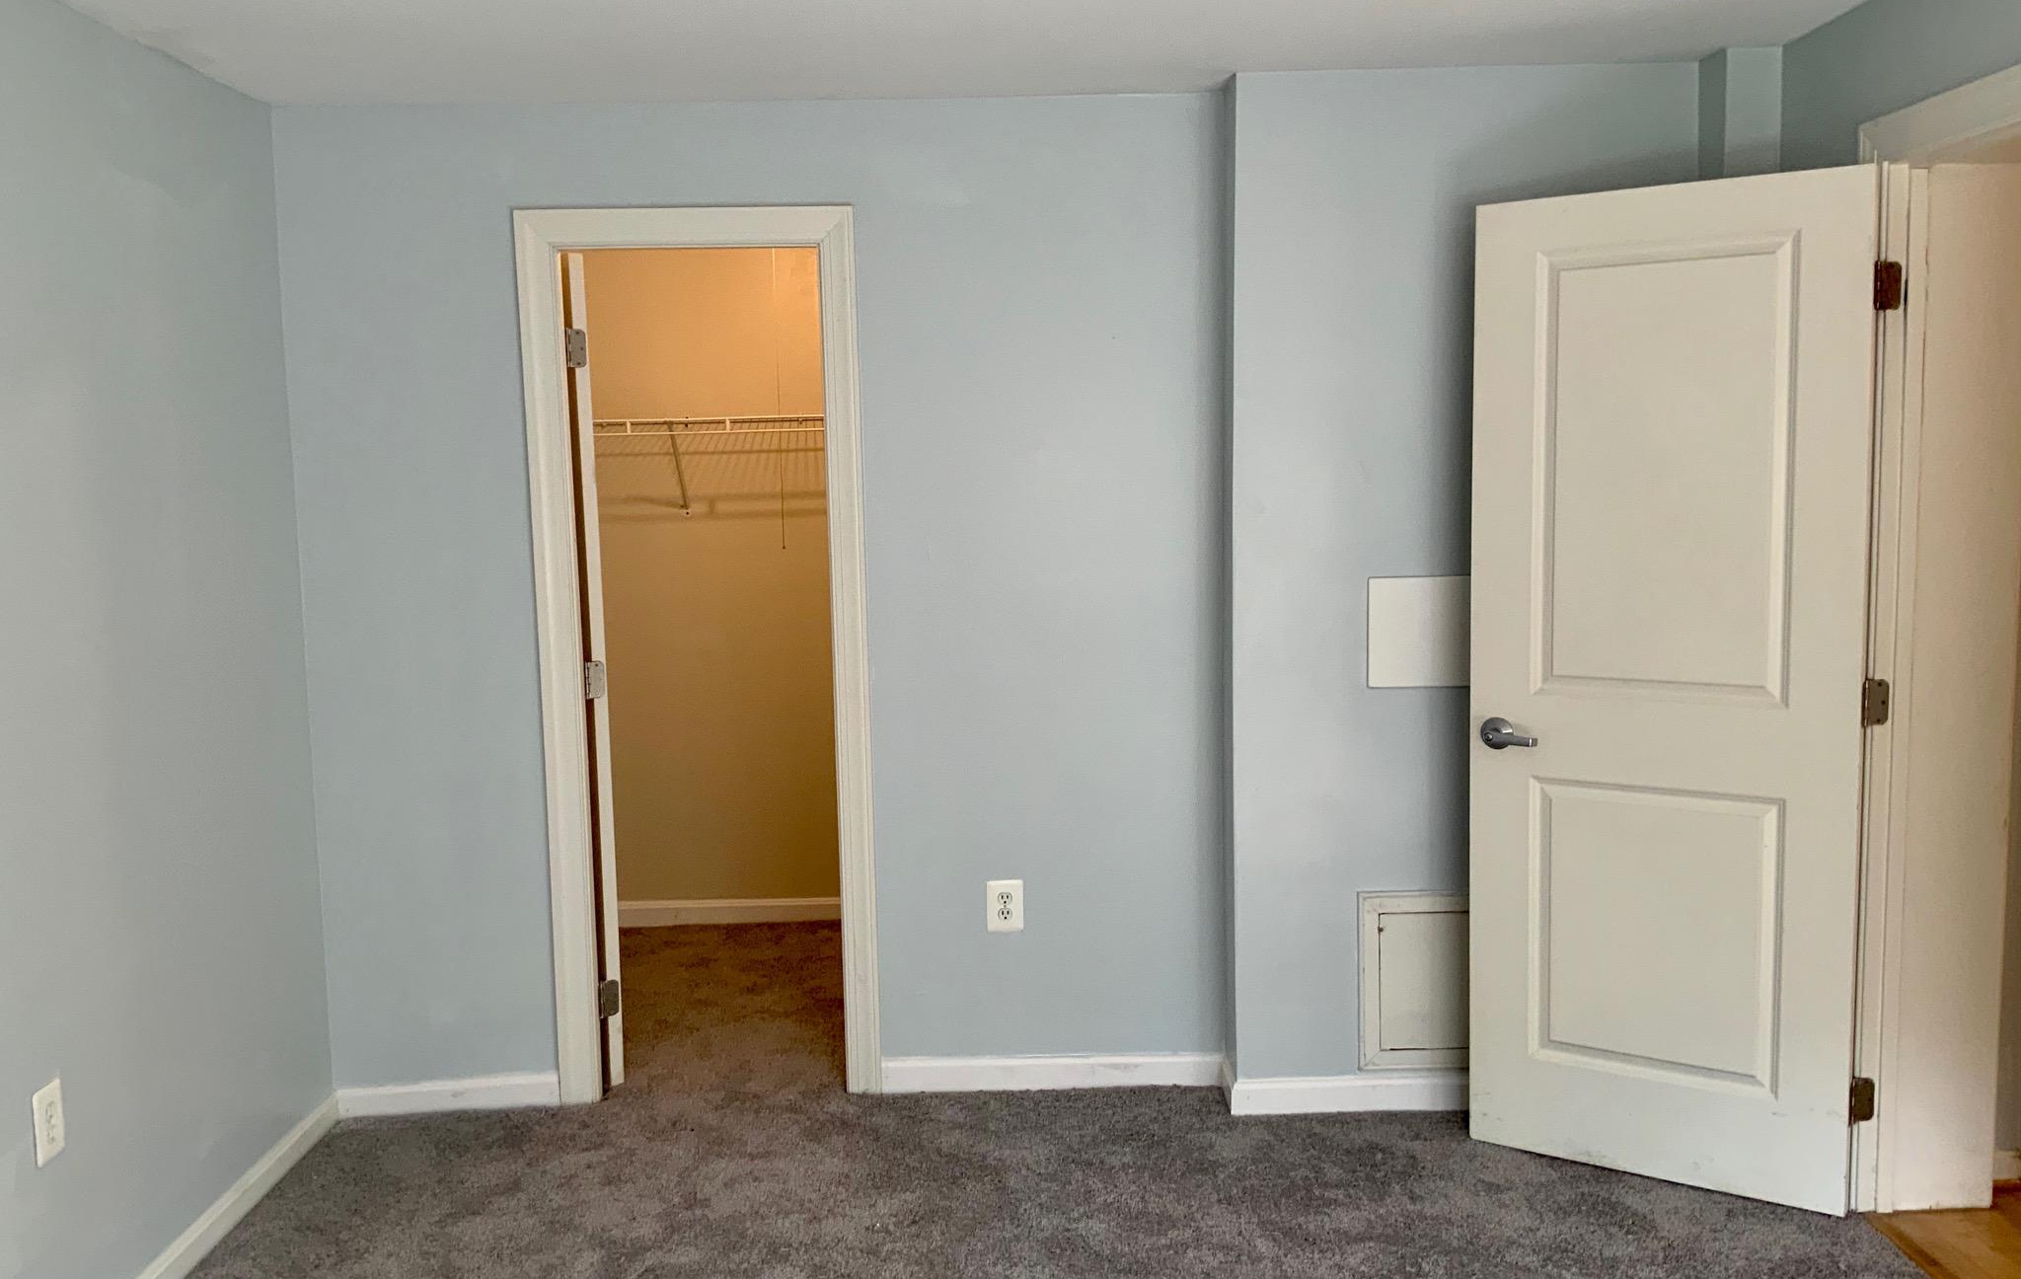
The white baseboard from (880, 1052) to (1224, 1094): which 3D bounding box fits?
[{"bbox_3d":[0.107,1.078,4.218,0.856,0.091,0.016,-2,6,-2],"label":"white baseboard"}]

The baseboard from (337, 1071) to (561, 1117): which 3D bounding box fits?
[{"bbox_3d":[-1.377,1.122,4.159,0.542,0.077,0.016,-2,6,-2],"label":"baseboard"}]

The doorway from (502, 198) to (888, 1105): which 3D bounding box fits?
[{"bbox_3d":[-0.739,0.060,4.129,0.784,2.158,0.130,-2,6,-2],"label":"doorway"}]

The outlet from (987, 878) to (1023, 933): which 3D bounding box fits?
[{"bbox_3d":[-0.012,0.658,4.172,0.088,0.136,0.008,-2,6,-2],"label":"outlet"}]

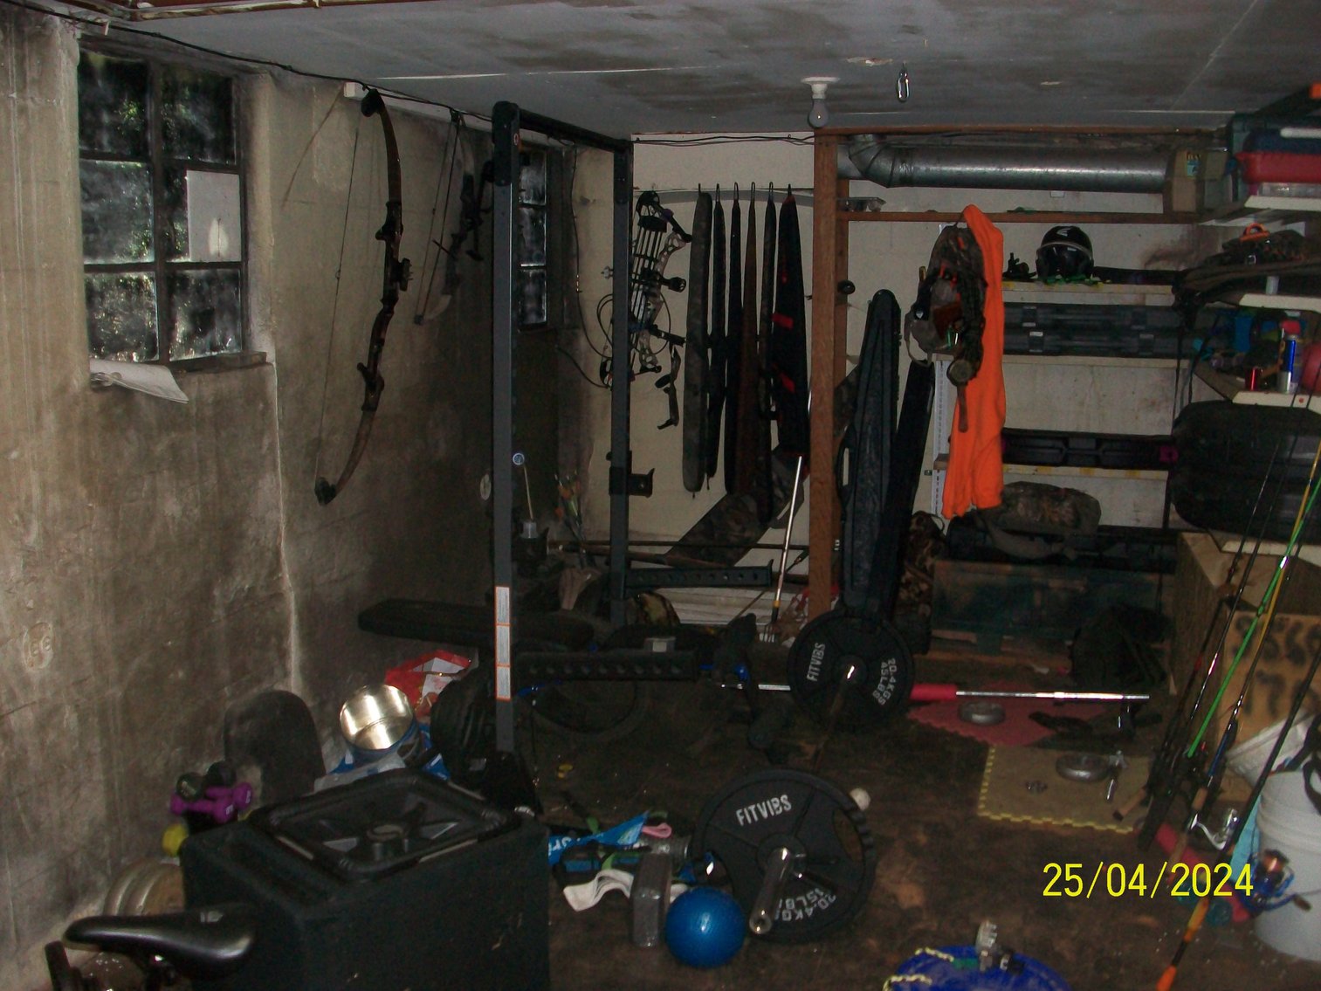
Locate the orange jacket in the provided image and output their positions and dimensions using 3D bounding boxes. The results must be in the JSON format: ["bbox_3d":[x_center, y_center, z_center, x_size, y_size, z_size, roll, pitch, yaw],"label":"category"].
[{"bbox_3d":[1.188,-0.506,4.926,0.260,1.200,0.150,3,11,15],"label":"orange jacket"}]

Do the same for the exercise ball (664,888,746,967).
[{"bbox_3d":[0.106,1.030,3.090,0.198,0.198,0.198,0,10,0],"label":"exercise ball"}]

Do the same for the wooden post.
[{"bbox_3d":[0.654,-0.347,5.208,0.090,2.165,0.090,3,11,15],"label":"wooden post"}]

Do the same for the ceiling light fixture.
[{"bbox_3d":[0.478,-1.168,3.869,0.115,0.150,0.115,3,11,15],"label":"ceiling light fixture"}]

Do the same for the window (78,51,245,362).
[{"bbox_3d":[-1.187,-0.660,3.089,0.070,0.770,0.710,3,11,15],"label":"window"}]

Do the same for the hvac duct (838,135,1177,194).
[{"bbox_3d":[1.331,-1.265,4.961,1.300,0.210,0.170,3,11,15],"label":"hvac duct"}]

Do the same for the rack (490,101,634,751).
[{"bbox_3d":[-0.082,-0.118,4.130,0.600,2.105,1.190,3,11,15],"label":"rack"}]

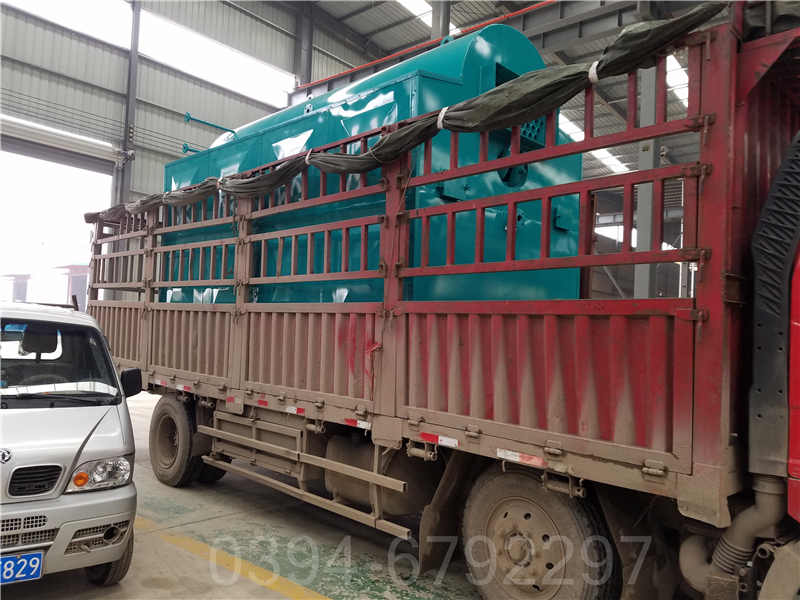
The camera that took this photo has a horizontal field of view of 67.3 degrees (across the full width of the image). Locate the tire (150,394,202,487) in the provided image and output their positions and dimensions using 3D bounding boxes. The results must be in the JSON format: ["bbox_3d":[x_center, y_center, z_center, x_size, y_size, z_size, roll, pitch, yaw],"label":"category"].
[{"bbox_3d":[-2.417,1.514,6.563,0.270,1.000,1.000,4,-3,-44],"label":"tire"}]

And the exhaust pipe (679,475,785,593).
[{"bbox_3d":[1.495,1.040,2.735,0.260,0.540,0.400,4,-3,-44],"label":"exhaust pipe"}]

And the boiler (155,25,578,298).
[{"bbox_3d":[-0.570,-0.708,6.367,2.198,2.994,4.232,4,-3,-44],"label":"boiler"}]

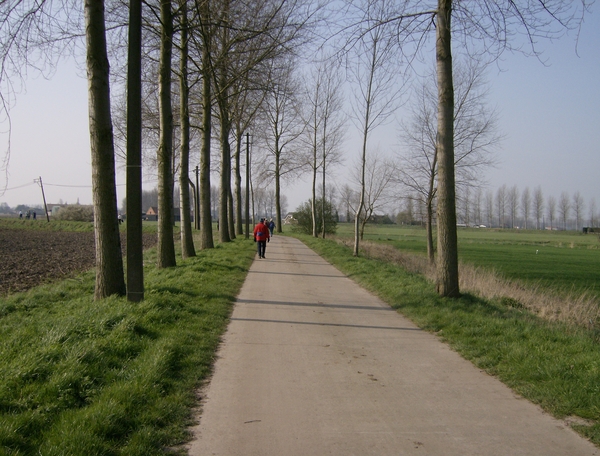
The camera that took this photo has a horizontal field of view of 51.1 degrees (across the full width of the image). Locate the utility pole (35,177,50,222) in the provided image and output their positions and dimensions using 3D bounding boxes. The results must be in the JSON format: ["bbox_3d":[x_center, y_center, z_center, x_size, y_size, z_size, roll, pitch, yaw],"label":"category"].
[{"bbox_3d":[-44.268,-4.823,108.000,1.100,7.900,0.400,-11,1,-16],"label":"utility pole"}]

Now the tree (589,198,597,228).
[{"bbox_3d":[149.282,-7.400,320.000,4.200,15.600,4.200,0,1,-3],"label":"tree"}]

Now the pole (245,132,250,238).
[{"bbox_3d":[-4.004,-3.223,48.000,0.520,8.100,0.300,0,1,-3],"label":"pole"}]

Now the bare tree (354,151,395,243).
[{"bbox_3d":[6.297,-2.747,53.000,3.500,7.600,3.400,0,1,-3],"label":"bare tree"}]

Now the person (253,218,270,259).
[{"bbox_3d":[-1.594,0.453,26.300,0.640,1.690,0.450,0,1,-3],"label":"person"}]

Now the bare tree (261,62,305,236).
[{"bbox_3d":[-1.926,-9.079,69.000,5.000,19.100,5.000,0,1,-3],"label":"bare tree"}]

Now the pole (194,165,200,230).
[{"bbox_3d":[-12.261,-3.648,75.000,0.700,7.900,0.300,0,1,-9],"label":"pole"}]

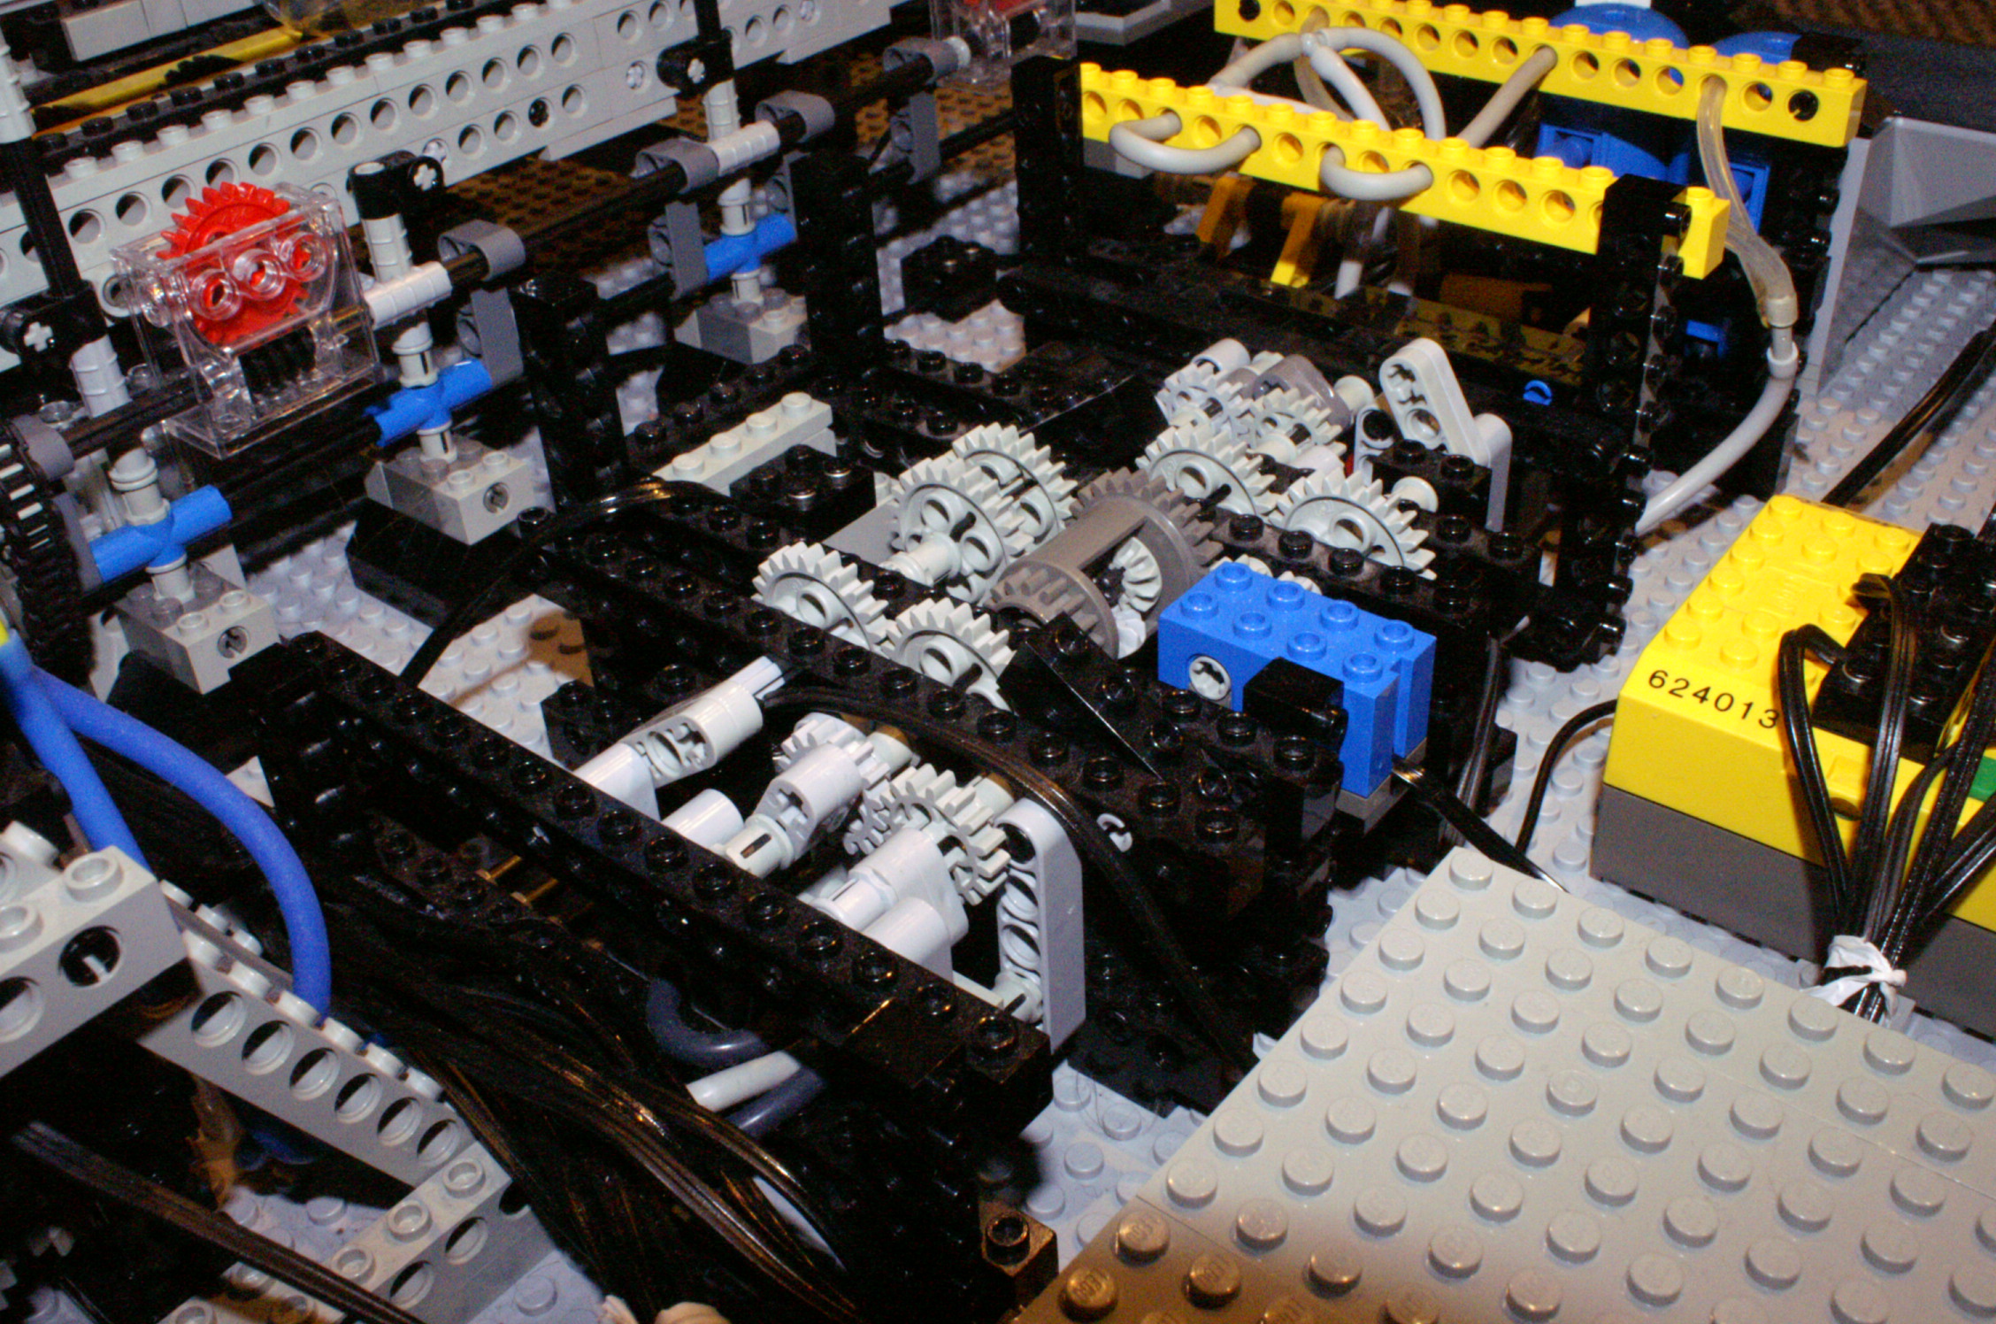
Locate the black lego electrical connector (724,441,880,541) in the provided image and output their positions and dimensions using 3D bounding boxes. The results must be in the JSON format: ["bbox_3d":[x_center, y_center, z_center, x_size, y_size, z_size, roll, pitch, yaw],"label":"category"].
[{"bbox_3d":[-0.030,-0.027,0.286,0.016,0.008,0.016,23,43,31],"label":"black lego electrical connector"}]

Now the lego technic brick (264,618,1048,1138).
[{"bbox_3d":[-0.046,0.022,0.216,0.128,0.011,0.008,23,43,32],"label":"lego technic brick"}]

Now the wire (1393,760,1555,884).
[{"bbox_3d":[0.061,0.021,0.230,0.025,0.011,0.006,23,43,32],"label":"wire"}]

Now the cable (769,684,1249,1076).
[{"bbox_3d":[-0.001,0.024,0.225,0.079,0.034,0.008,23,43,32],"label":"cable"}]

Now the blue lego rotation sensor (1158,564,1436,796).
[{"bbox_3d":[0.038,0.002,0.237,0.032,0.018,0.016,23,43,33],"label":"blue lego rotation sensor"}]

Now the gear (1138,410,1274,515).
[{"bbox_3d":[0.032,-0.023,0.271,0.025,0.025,0.008,23,43,32],"label":"gear"}]

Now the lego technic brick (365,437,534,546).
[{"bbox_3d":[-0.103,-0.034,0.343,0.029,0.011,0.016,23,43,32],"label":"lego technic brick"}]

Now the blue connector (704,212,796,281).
[{"bbox_3d":[-0.051,-0.084,0.371,0.008,0.009,0.024,23,43,31],"label":"blue connector"}]

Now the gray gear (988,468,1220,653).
[{"bbox_3d":[0.013,-0.009,0.255,0.025,0.025,0.032,23,43,31],"label":"gray gear"}]

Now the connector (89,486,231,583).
[{"bbox_3d":[-0.133,-0.020,0.290,0.008,0.009,0.024,23,43,31],"label":"connector"}]

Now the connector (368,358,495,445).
[{"bbox_3d":[-0.104,-0.047,0.336,0.008,0.009,0.025,23,43,32],"label":"connector"}]

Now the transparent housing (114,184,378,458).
[{"bbox_3d":[-0.121,-0.055,0.296,0.017,0.033,0.032,23,43,31],"label":"transparent housing"}]

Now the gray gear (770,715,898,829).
[{"bbox_3d":[-0.019,0.015,0.224,0.017,0.017,0.006,23,43,31],"label":"gray gear"}]

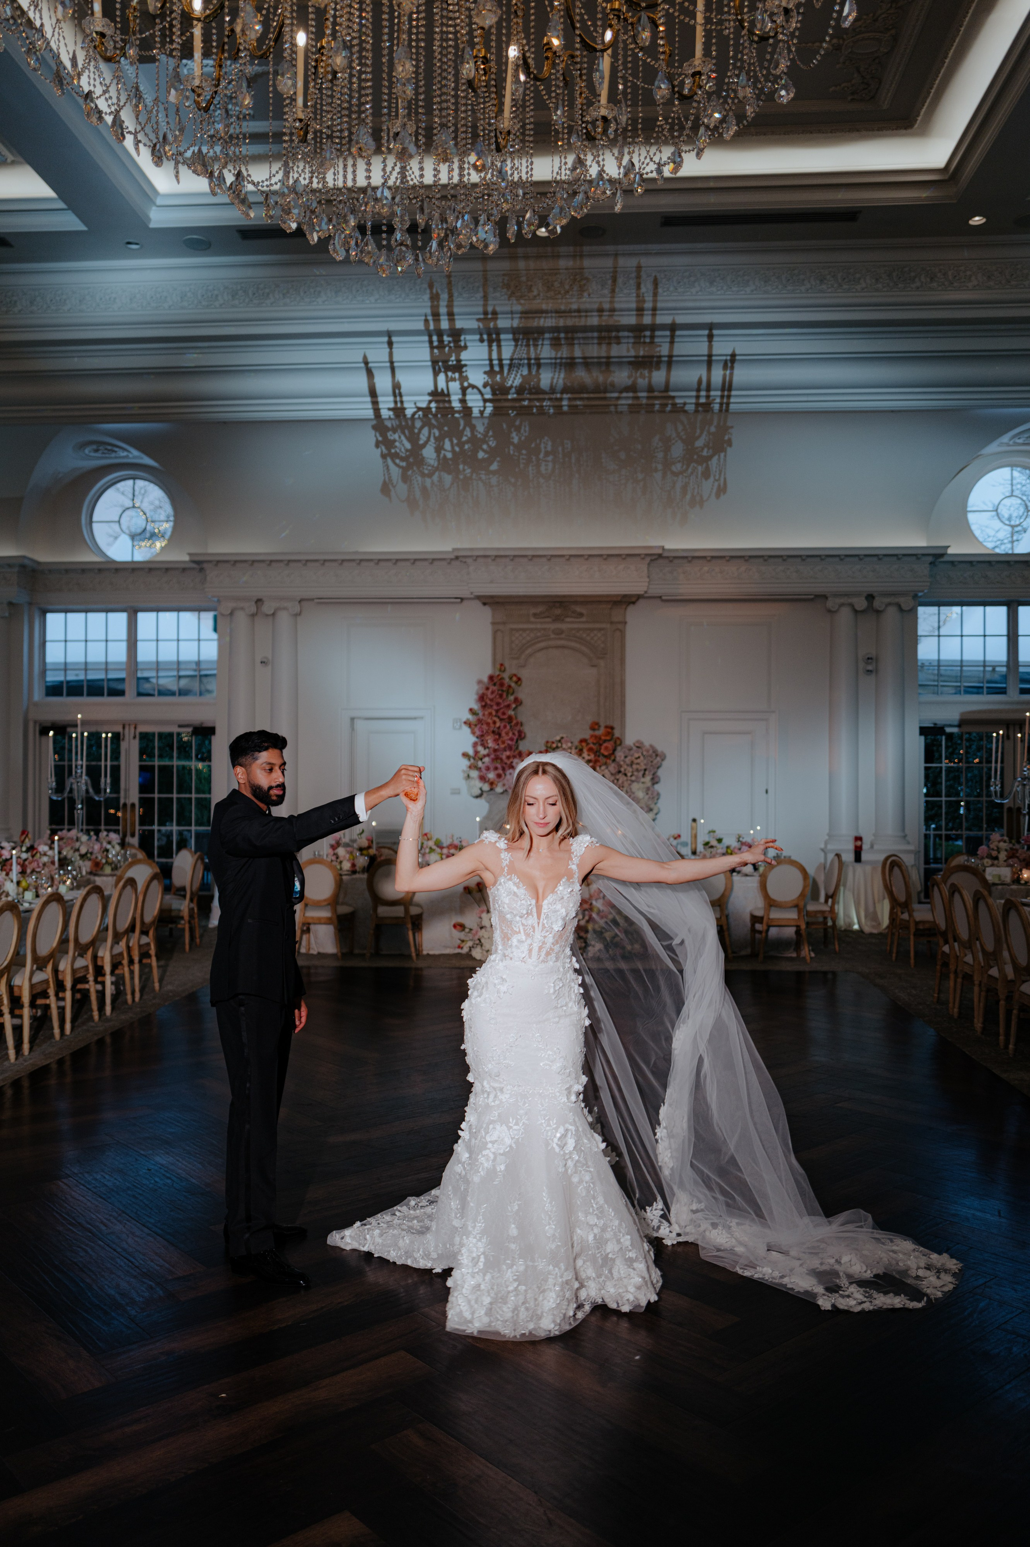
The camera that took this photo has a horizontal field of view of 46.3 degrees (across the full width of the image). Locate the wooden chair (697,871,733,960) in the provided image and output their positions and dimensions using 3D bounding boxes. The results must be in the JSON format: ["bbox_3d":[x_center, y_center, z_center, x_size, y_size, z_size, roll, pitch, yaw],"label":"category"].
[{"bbox_3d":[1.817,1.285,11.482,0.490,0.960,0.560,0,-1,4],"label":"wooden chair"}]

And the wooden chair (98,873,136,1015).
[{"bbox_3d":[-3.012,1.212,8.621,0.560,0.960,0.490,0,-1,4],"label":"wooden chair"}]

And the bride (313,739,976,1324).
[{"bbox_3d":[0.425,0.794,4.073,2.150,1.700,1.150,0,-1,0],"label":"bride"}]

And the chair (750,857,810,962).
[{"bbox_3d":[2.508,1.273,11.342,0.490,0.950,0.540,0,-1,3],"label":"chair"}]

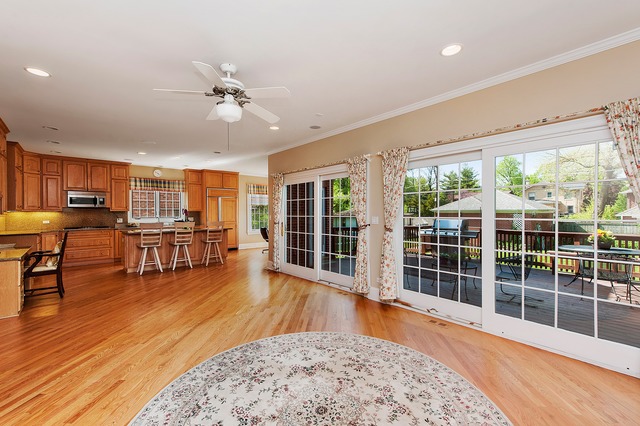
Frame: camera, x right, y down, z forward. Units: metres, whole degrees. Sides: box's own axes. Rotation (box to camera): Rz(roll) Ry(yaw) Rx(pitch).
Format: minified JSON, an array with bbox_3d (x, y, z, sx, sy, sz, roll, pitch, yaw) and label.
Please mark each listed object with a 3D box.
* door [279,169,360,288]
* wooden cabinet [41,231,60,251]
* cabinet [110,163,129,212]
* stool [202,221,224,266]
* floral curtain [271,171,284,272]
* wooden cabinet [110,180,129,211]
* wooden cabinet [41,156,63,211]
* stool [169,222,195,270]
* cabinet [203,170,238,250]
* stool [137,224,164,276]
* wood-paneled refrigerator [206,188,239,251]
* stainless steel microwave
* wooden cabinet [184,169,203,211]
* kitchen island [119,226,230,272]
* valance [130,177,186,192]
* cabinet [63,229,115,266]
[{"bbox_3d":[-0.070,0.242,5.439,0.150,2.090,2.380,0,0,-40],"label":"door"},{"bbox_3d":[-6.649,0.876,7.071,0.372,0.871,0.594,0,0,-42],"label":"wooden cabinet"},{"bbox_3d":[-5.661,-0.688,8.040,0.410,1.300,0.360,0,0,-40],"label":"cabinet"},{"bbox_3d":[-2.714,0.760,7.205,0.450,1.070,0.500,0,0,-40],"label":"stool"},{"bbox_3d":[-0.925,0.212,6.275,0.130,2.130,0.460,0,0,-40],"label":"floral curtain"},{"bbox_3d":[-5.716,-0.490,8.093,0.425,0.901,0.337,0,0,-42],"label":"wooden cabinet"},{"bbox_3d":[-6.736,-0.704,7.158,0.382,1.336,0.337,0,0,-42],"label":"wooden cabinet"},{"bbox_3d":[-3.250,0.763,6.692,0.450,1.070,0.500,0,0,-40],"label":"stool"},{"bbox_3d":[-3.505,-0.039,9.865,1.144,2.673,0.713,0,0,-42],"label":"cabinet"},{"bbox_3d":[-3.704,0.766,6.222,0.450,1.070,0.500,0,0,-40],"label":"stool"},{"bbox_3d":[-3.444,0.252,9.796,1.070,2.107,0.620,0,0,-41],"label":"wood-paneled refrigerator"},{"bbox_3d":[-6.216,-0.327,7.596,0.774,0.421,0.396,0,0,-42],"label":"stainless steel microwave"},{"bbox_3d":[-4.204,-0.710,9.477,0.440,1.327,0.337,0,0,-42],"label":"wooden cabinet"},{"bbox_3d":[-3.482,0.843,7.033,2.380,0.910,1.050,0,0,-40],"label":"kitchen island"},{"bbox_3d":[-5.033,-0.851,8.871,1.550,0.386,0.109,0,0,-42],"label":"valance"},{"bbox_3d":[-6.117,0.874,7.531,1.030,0.871,0.634,0,0,-42],"label":"cabinet"}]

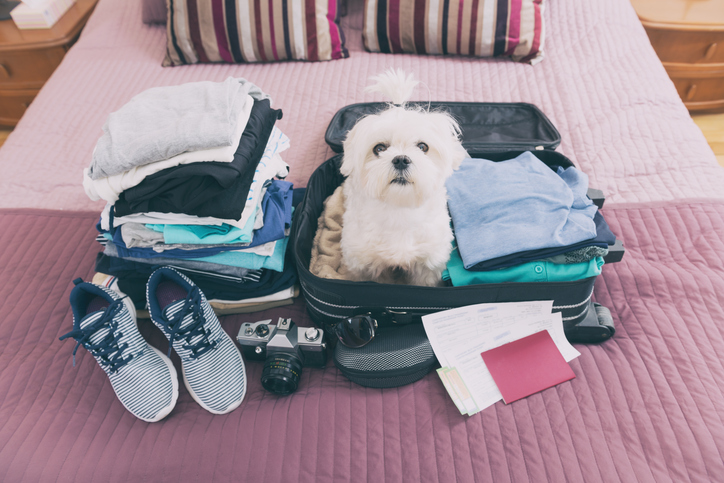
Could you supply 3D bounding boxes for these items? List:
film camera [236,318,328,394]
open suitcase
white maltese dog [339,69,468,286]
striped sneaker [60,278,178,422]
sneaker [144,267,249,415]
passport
[{"bbox_3d":[-0.128,0.187,0.867,0.139,0.092,0.092,4,50,3],"label":"film camera"},{"bbox_3d":[0.157,-0.099,1.046,0.545,0.185,0.575,1,50,1],"label":"open suitcase"},{"bbox_3d":[0.062,-0.118,0.863,0.195,0.430,0.270,3,50,2],"label":"white maltese dog"},{"bbox_3d":[-0.391,0.172,0.872,0.100,0.103,0.262,-28,55,-22],"label":"striped sneaker"},{"bbox_3d":[-0.276,0.160,0.881,0.098,0.103,0.260,-24,54,-19],"label":"sneaker"},{"bbox_3d":[0.268,0.203,0.881,0.125,0.006,0.089,-15,52,-12],"label":"passport"}]

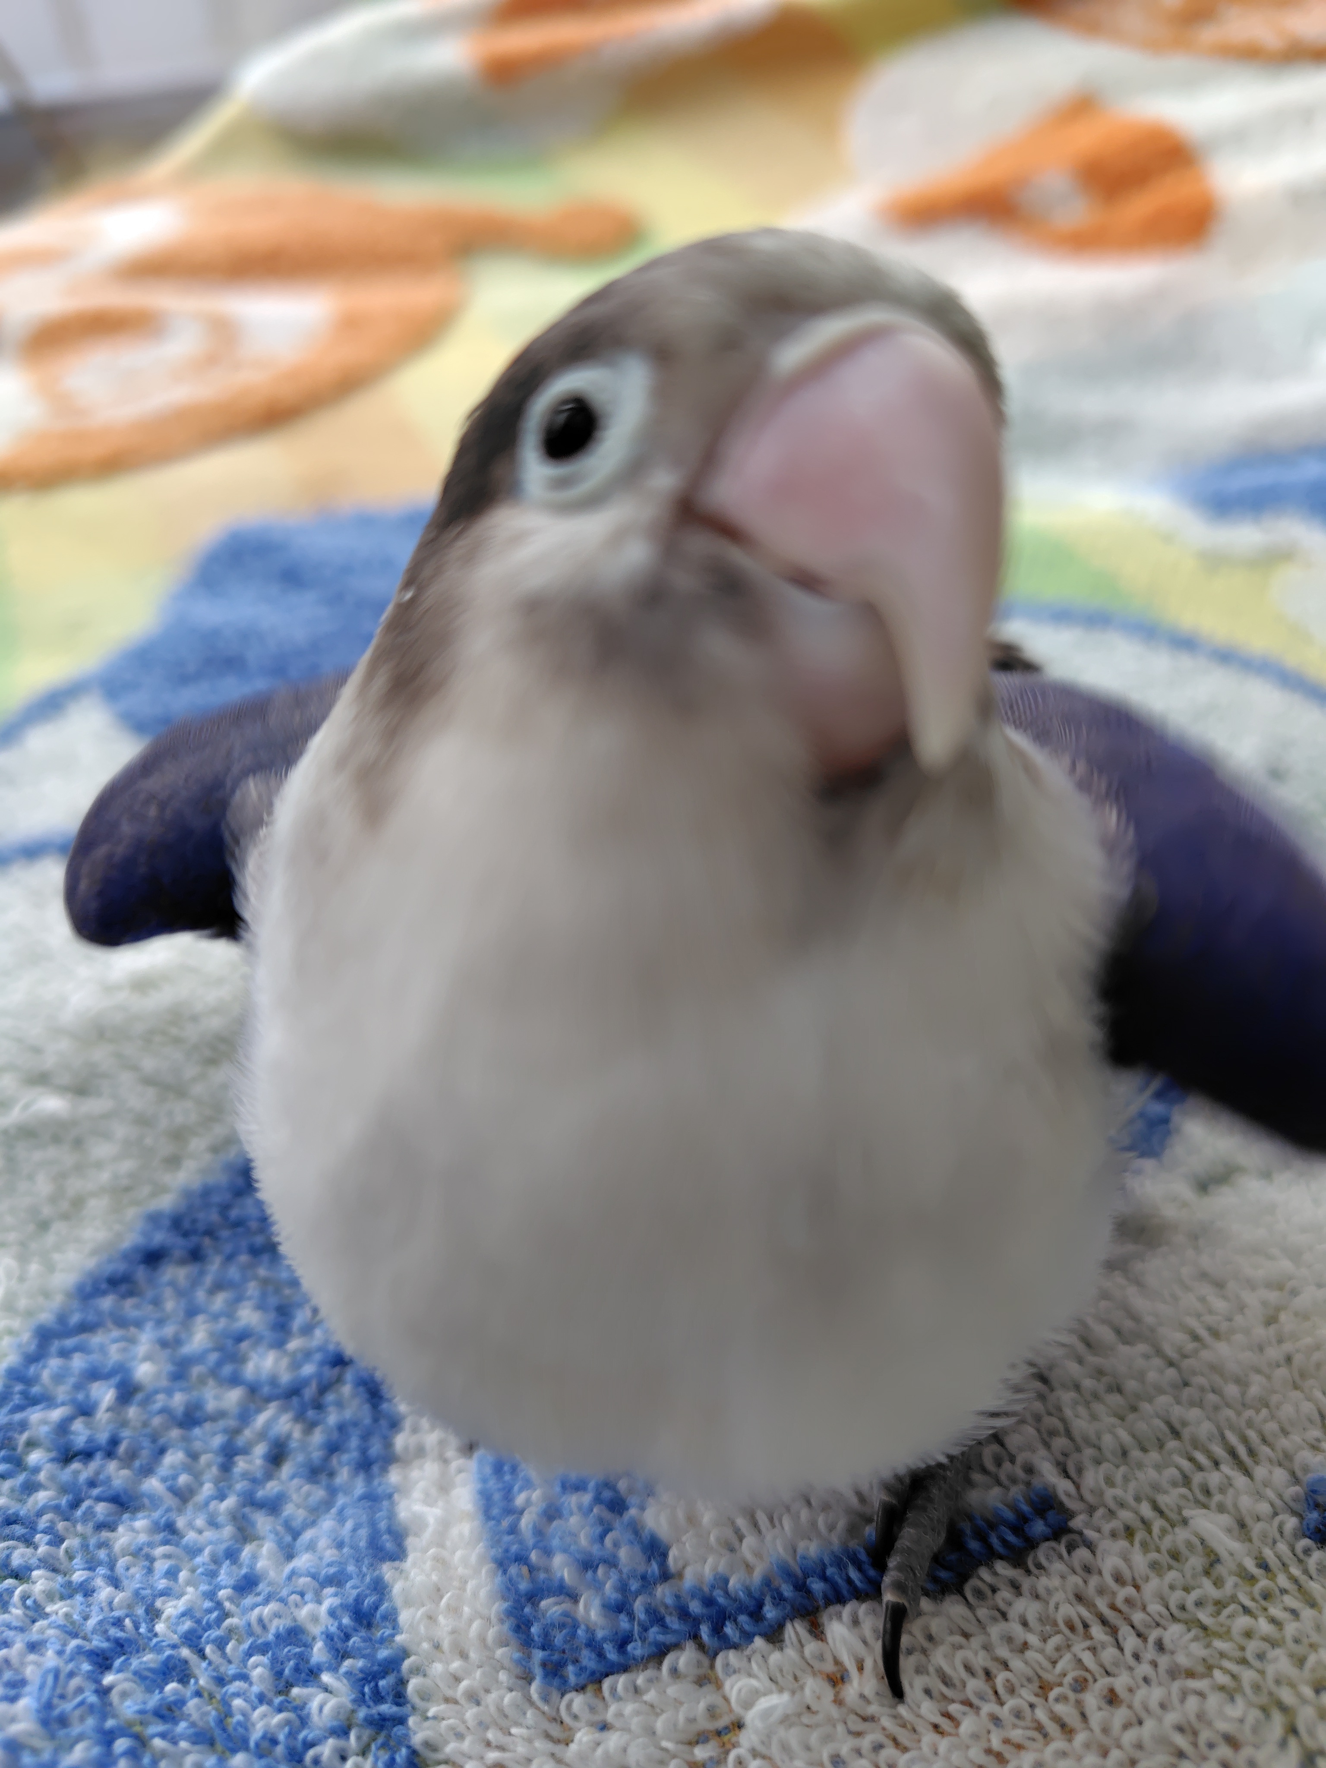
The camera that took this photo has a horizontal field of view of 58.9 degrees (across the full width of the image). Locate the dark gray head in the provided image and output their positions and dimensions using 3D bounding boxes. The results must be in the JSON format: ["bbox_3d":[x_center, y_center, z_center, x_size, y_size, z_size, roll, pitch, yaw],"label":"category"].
[{"bbox_3d":[0.002,-0.024,0.079,0.031,0.035,0.041,-20,23,-32],"label":"dark gray head"}]

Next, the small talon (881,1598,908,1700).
[{"bbox_3d":[0.018,0.061,0.093,0.002,0.003,0.007,2,38,3],"label":"small talon"}]

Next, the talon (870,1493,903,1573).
[{"bbox_3d":[0.019,0.055,0.099,0.002,0.003,0.006,2,38,2],"label":"talon"}]

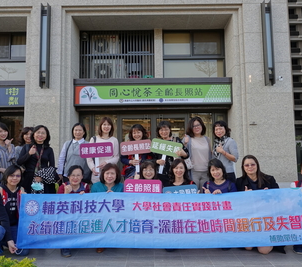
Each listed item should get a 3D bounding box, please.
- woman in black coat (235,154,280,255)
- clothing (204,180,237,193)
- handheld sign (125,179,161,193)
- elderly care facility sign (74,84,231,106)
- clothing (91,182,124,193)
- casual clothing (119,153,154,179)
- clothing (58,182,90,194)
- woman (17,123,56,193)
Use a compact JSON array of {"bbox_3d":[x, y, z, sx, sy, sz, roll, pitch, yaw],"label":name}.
[{"bbox_3d":[1.276,0.807,3.223,0.540,1.090,0.540,-1,-5,8],"label":"woman in black coat"},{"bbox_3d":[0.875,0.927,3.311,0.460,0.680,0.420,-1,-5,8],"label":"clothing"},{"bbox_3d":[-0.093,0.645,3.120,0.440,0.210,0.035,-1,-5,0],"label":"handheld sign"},{"bbox_3d":[0.050,-0.940,6.600,3.870,0.510,0.150,-1,-5,0],"label":"elderly care facility sign"},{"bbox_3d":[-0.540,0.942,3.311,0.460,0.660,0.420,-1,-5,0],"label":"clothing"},{"bbox_3d":[-0.199,0.602,3.738,0.470,0.980,0.340,-1,-5,0],"label":"casual clothing"},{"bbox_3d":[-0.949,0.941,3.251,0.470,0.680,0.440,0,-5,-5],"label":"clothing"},{"bbox_3d":[-1.570,0.665,3.612,0.520,1.570,0.360,0,-5,-12],"label":"woman"}]

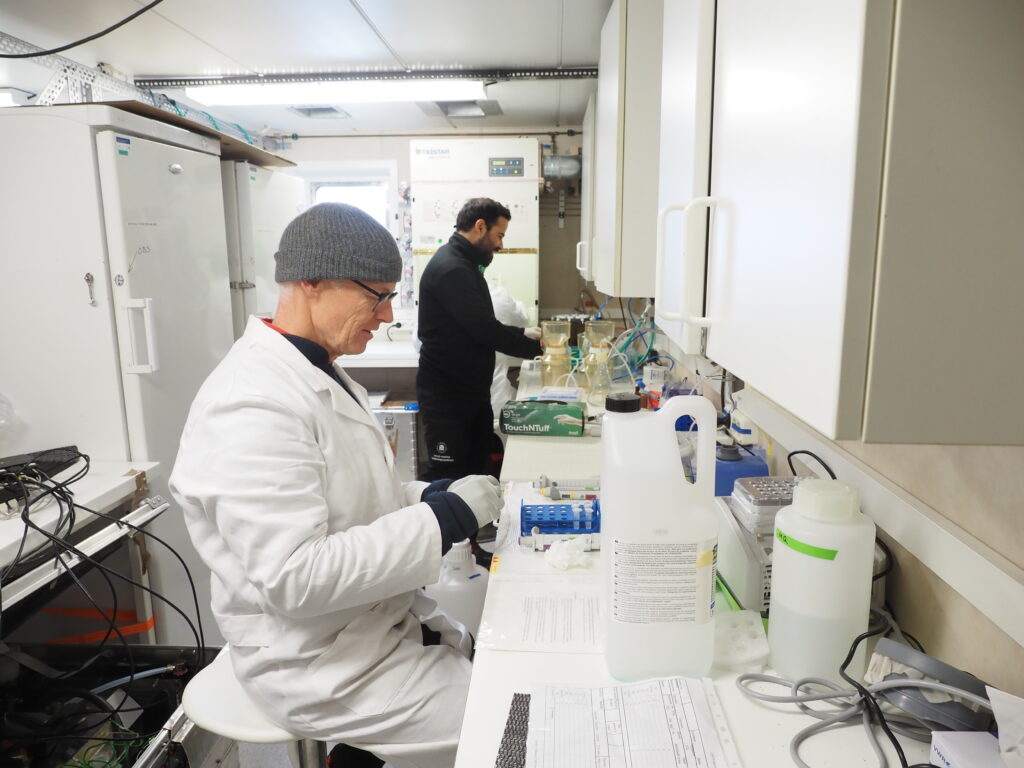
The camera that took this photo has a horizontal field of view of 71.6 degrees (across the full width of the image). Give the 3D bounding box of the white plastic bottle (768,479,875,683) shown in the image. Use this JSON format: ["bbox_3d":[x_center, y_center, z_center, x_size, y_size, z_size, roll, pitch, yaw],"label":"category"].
[{"bbox_3d":[0.407,0.251,0.935,0.121,0.238,0.121,0,11,3],"label":"white plastic bottle"}]

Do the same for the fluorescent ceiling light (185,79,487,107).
[{"bbox_3d":[-0.738,-1.243,3.046,1.250,0.055,0.185,0,11,3],"label":"fluorescent ceiling light"}]

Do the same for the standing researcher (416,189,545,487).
[{"bbox_3d":[-0.117,0.127,2.811,0.460,1.680,0.490,0,11,0],"label":"standing researcher"}]

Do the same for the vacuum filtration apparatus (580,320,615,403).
[{"bbox_3d":[0.336,-0.098,2.704,0.115,0.275,0.115,0,11,3],"label":"vacuum filtration apparatus"}]

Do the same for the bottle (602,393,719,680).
[{"bbox_3d":[0.190,0.193,0.923,0.137,0.360,0.125,0,11,0],"label":"bottle"}]

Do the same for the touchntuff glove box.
[{"bbox_3d":[0.101,0.104,2.165,0.243,0.079,0.124,1,11,10],"label":"touchntuff glove box"}]

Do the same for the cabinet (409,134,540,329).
[{"bbox_3d":[-0.170,-0.764,3.910,0.640,1.030,0.550,0,11,3],"label":"cabinet"}]

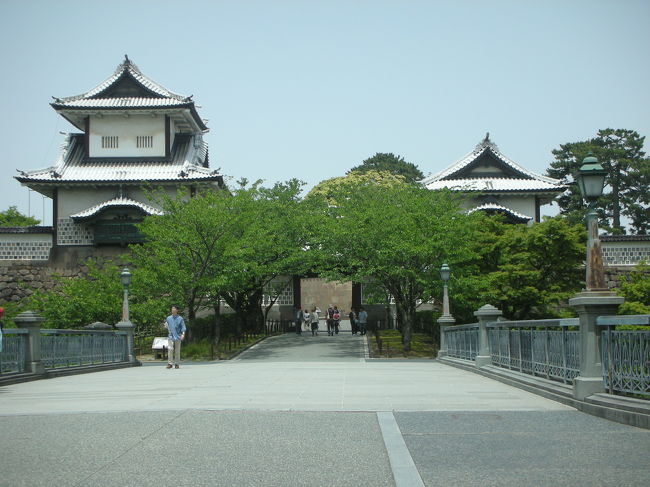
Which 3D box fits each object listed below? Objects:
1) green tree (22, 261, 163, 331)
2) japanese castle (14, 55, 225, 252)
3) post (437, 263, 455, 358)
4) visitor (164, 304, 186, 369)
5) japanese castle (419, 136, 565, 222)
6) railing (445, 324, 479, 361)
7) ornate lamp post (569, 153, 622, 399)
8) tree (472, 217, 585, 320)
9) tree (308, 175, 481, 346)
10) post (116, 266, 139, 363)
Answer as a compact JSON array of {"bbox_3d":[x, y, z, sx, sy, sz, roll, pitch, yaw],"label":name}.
[{"bbox_3d":[-8.418,1.944,42.000,5.200,3.000,4.200,0,-4,0],"label":"green tree"},{"bbox_3d":[-13.605,-5.855,82.329,13.800,13.400,14.000,0,-4,-1],"label":"japanese castle"},{"bbox_3d":[3.640,2.013,34.300,0.530,2.880,0.530,-1,-4,1],"label":"post"},{"bbox_3d":[-4.021,2.512,30.800,0.560,1.700,0.380,-1,-4,7],"label":"visitor"},{"bbox_3d":[12.324,-3.364,86.165,10.300,8.300,12.400,-1,-4,3],"label":"japanese castle"},{"bbox_3d":[3.521,2.482,29.000,0.140,0.840,9.800,-1,-4,1],"label":"railing"},{"bbox_3d":[3.154,0.368,13.350,0.540,2.840,0.540,-1,-4,1],"label":"ornate lamp post"},{"bbox_3d":[8.531,1.216,48.000,4.800,4.900,4.500,0,-4,0],"label":"tree"},{"bbox_3d":[2.580,0.705,42.500,6.200,6.400,6.000,0,-4,0],"label":"tree"},{"bbox_3d":[-5.916,2.146,34.301,0.530,2.880,0.530,-1,-4,1],"label":"post"}]

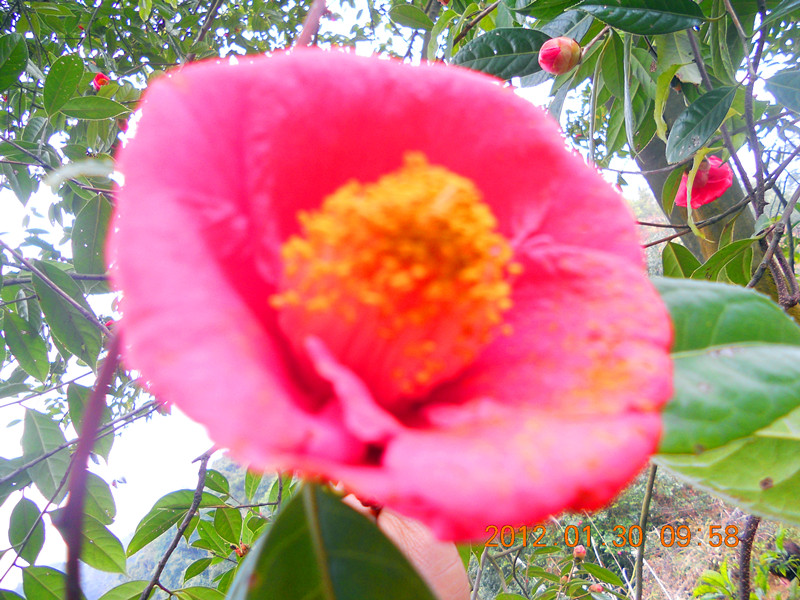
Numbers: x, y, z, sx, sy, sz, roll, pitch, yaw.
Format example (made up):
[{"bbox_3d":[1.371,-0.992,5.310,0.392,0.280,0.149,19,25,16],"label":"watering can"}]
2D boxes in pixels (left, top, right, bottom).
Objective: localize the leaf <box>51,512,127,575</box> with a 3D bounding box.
[{"bbox_3d":[-0.274,0.211,0.550,0.085,0.039,0.010,34,32,7],"label":"leaf"}]

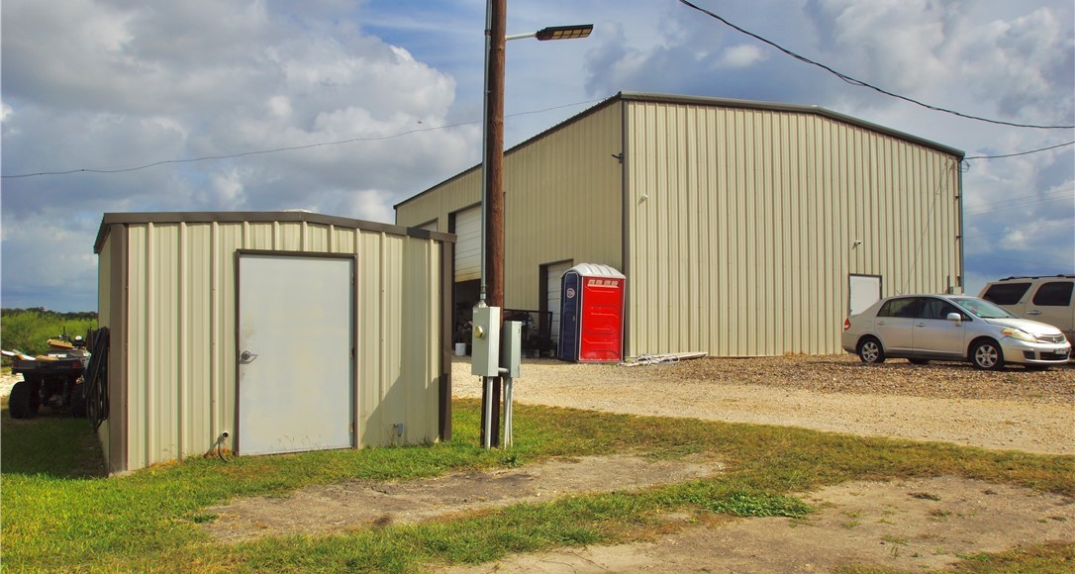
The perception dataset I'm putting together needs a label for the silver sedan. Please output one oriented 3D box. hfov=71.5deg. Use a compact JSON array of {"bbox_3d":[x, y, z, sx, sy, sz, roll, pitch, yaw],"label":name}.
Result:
[{"bbox_3d":[8.720,0.940,15.870,1.730,1.530,4.460,2,-3,-26],"label":"silver sedan"}]

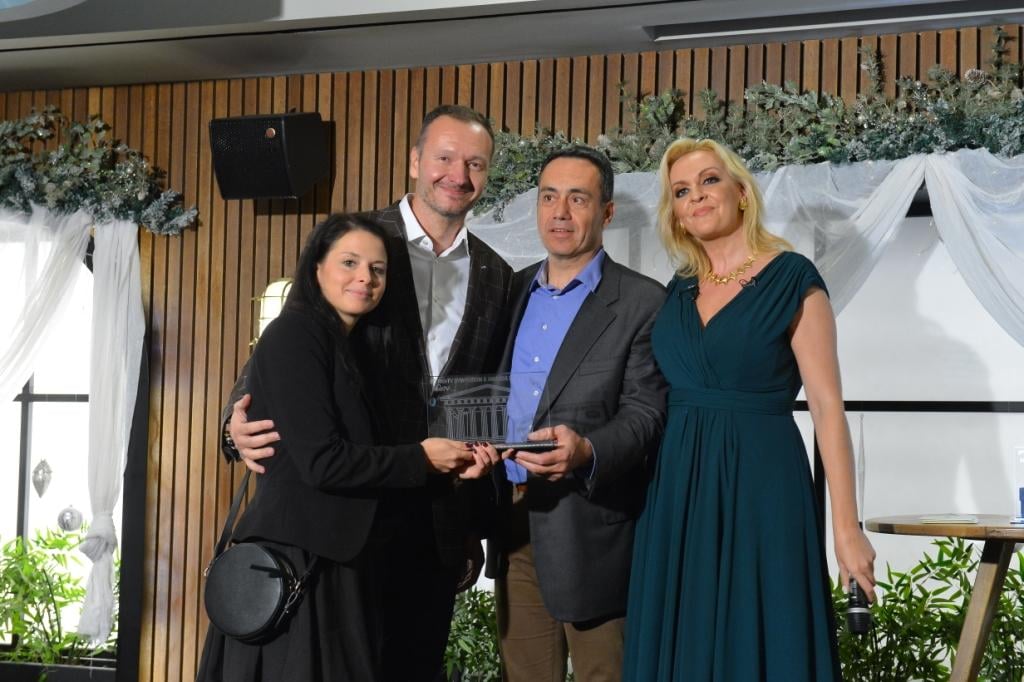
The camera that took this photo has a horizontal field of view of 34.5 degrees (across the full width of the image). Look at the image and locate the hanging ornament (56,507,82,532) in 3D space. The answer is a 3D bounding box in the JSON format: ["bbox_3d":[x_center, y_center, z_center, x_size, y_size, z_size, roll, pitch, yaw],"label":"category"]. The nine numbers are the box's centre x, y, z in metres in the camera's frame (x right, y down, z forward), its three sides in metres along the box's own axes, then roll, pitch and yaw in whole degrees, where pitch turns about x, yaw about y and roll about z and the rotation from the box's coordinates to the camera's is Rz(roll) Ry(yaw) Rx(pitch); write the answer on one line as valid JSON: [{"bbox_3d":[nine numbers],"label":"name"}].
[{"bbox_3d":[-1.461,0.588,5.450,0.083,0.087,0.083,0,-4,20],"label":"hanging ornament"}]

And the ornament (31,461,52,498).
[{"bbox_3d":[-1.552,0.458,5.450,0.067,0.127,0.067,0,-4,20],"label":"ornament"}]

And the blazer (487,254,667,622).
[{"bbox_3d":[0.117,0.205,3.470,0.500,0.780,0.350,-1,-5,30],"label":"blazer"}]

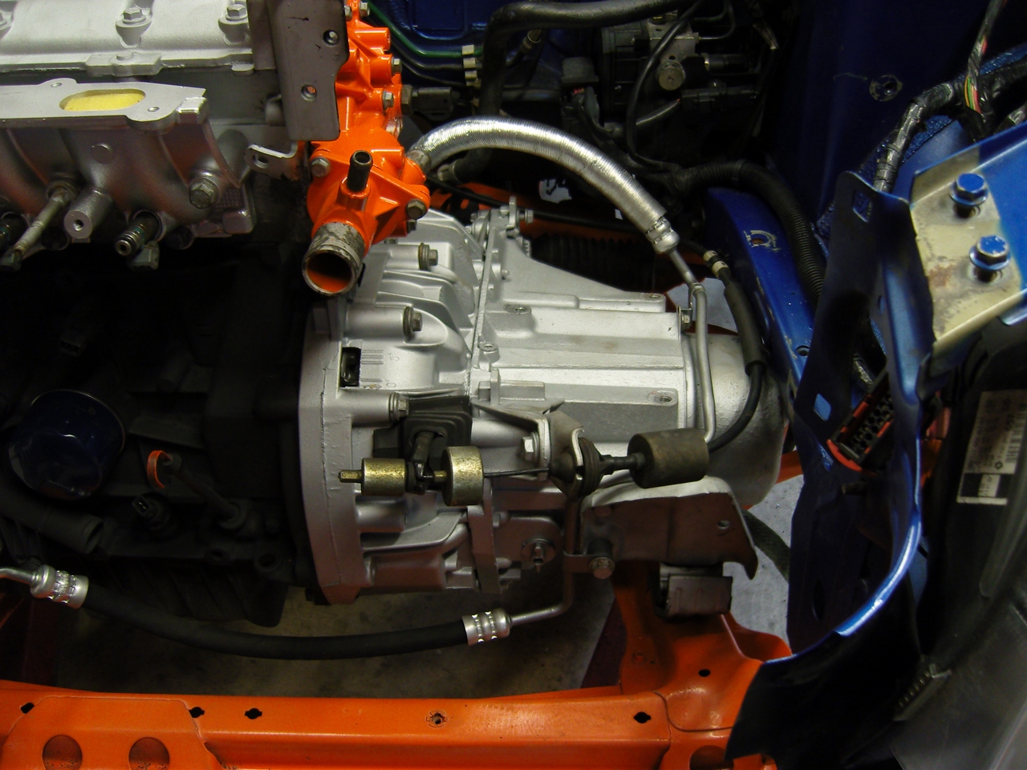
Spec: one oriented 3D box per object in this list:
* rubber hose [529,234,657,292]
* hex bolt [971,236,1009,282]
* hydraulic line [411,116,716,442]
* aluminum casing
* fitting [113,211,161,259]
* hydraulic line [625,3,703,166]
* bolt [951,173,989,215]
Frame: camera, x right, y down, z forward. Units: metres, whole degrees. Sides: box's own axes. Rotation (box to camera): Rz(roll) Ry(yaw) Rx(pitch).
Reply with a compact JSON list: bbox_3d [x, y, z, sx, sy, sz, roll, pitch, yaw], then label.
[{"bbox_3d":[0.083,-0.135,1.120,0.150,0.058,0.058,0,42,4],"label":"rubber hose"},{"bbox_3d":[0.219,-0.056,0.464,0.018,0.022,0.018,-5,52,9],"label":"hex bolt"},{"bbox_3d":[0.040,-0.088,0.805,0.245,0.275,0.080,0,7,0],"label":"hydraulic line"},{"bbox_3d":[0.046,-0.002,0.947,0.380,0.345,0.410,0,42,4],"label":"aluminum casing"},{"bbox_3d":[-0.259,-0.103,0.694,0.019,0.019,0.052,4,26,0],"label":"fitting"},{"bbox_3d":[0.167,-0.334,1.120,0.088,0.190,0.060,0,42,4],"label":"hydraulic line"},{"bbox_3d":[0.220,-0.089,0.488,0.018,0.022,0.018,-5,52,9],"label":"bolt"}]

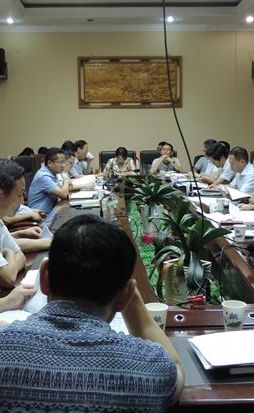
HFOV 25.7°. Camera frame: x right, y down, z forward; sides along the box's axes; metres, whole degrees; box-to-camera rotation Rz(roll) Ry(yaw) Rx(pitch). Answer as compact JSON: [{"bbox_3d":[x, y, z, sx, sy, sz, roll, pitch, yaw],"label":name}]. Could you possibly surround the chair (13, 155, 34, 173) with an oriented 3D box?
[{"bbox_3d":[-0.768,0.107,5.330,0.660,1.140,0.600,0,8,5],"label":"chair"}]

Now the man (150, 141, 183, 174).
[{"bbox_3d":[0.597,-0.274,7.768,0.520,1.210,0.700,-1,8,-3],"label":"man"}]

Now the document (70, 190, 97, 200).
[{"bbox_3d":[-0.418,-0.108,5.352,0.250,0.030,0.340,-1,8,-3],"label":"document"}]

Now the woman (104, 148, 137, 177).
[{"bbox_3d":[-0.044,-0.242,7.792,0.500,1.160,0.680,-1,8,-3],"label":"woman"}]

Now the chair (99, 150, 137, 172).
[{"bbox_3d":[-0.096,-0.249,8.042,0.600,1.110,0.660,-1,8,-3],"label":"chair"}]

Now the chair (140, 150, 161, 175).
[{"bbox_3d":[0.494,-0.262,8.068,0.600,1.110,0.660,-1,8,-3],"label":"chair"}]

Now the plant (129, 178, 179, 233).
[{"bbox_3d":[0.221,-0.007,4.453,0.400,0.460,0.400,-1,8,-3],"label":"plant"}]

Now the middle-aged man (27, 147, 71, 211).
[{"bbox_3d":[-0.601,0.074,5.182,0.660,1.240,0.520,-1,8,2],"label":"middle-aged man"}]

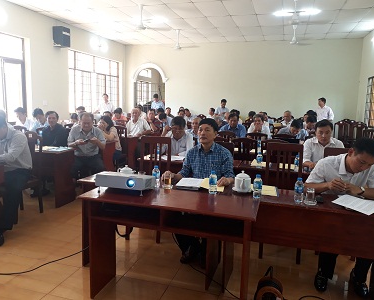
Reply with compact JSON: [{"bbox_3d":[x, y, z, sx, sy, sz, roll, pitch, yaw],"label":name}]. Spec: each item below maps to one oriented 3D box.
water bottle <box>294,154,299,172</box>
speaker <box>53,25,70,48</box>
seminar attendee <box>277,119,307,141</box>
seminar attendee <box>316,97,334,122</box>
[{"bbox_3d":[1.153,0.135,3.275,0.062,0.178,0.062,4,9,17],"label":"water bottle"},{"bbox_3d":[-3.248,-2.912,8.153,0.280,0.490,0.310,4,9,17],"label":"speaker"},{"bbox_3d":[1.794,0.089,5.391,0.550,1.200,0.820,4,9,17],"label":"seminar attendee"},{"bbox_3d":[3.294,-0.434,7.679,0.320,1.660,0.500,-4,10,-36],"label":"seminar attendee"}]

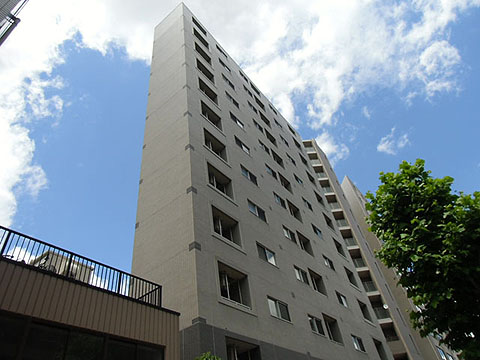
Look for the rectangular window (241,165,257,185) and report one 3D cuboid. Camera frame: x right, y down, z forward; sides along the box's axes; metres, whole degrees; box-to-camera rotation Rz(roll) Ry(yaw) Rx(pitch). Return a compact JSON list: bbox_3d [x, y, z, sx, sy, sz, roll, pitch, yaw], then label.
[{"bbox_3d":[0.547,-0.282,21.421,0.180,0.846,1.581,-33,-48,22],"label":"rectangular window"}]

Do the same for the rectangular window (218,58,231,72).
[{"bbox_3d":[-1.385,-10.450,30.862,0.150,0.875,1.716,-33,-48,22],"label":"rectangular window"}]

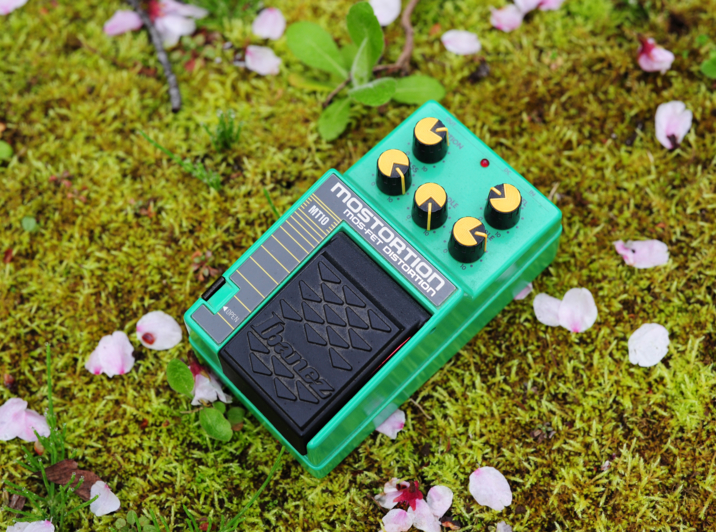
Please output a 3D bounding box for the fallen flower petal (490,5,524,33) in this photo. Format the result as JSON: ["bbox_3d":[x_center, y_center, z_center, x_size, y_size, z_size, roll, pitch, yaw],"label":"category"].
[{"bbox_3d":[0.063,-0.104,0.510,0.014,0.005,0.013,1,70,3],"label":"fallen flower petal"}]

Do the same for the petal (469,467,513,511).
[{"bbox_3d":[0.047,0.080,0.437,0.013,0.004,0.017,-28,68,-10],"label":"petal"}]

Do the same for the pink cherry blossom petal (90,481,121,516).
[{"bbox_3d":[-0.094,0.086,0.449,0.010,0.004,0.014,-39,73,-11],"label":"pink cherry blossom petal"}]

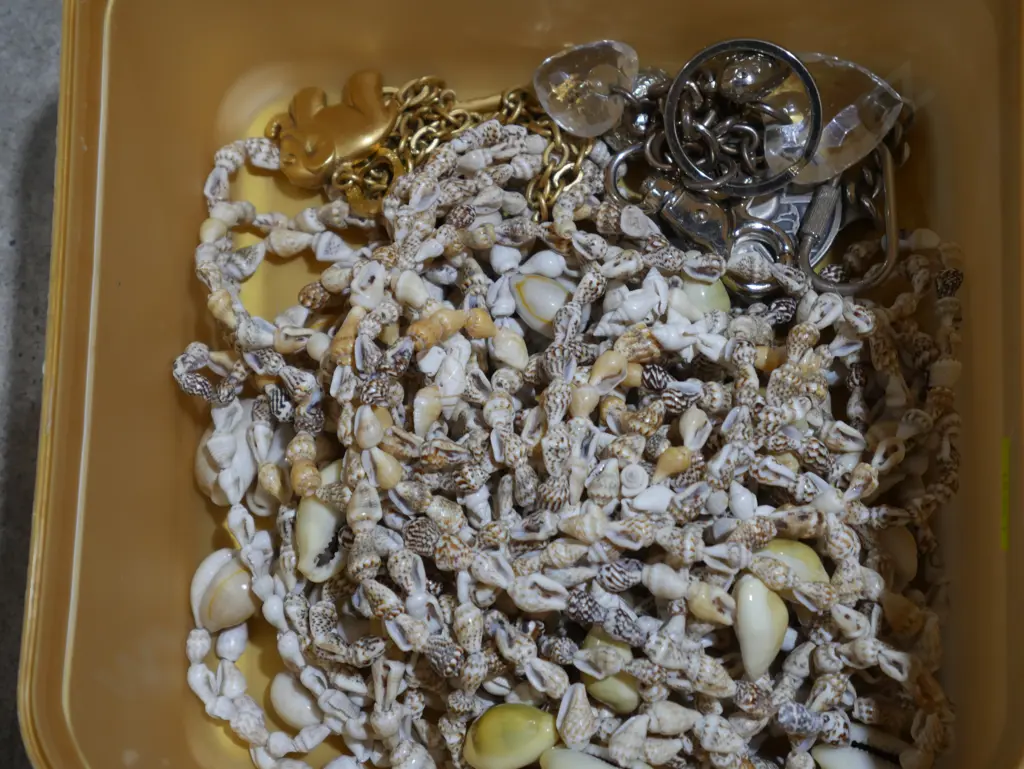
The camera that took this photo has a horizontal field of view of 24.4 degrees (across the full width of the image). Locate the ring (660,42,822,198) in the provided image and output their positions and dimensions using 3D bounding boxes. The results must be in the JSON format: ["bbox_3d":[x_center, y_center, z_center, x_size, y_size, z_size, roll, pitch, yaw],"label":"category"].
[{"bbox_3d":[0.045,-0.051,0.458,0.030,0.003,0.030,0,93,5],"label":"ring"}]

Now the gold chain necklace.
[{"bbox_3d":[-0.016,-0.047,0.468,0.064,0.015,0.027,0,77,4],"label":"gold chain necklace"}]

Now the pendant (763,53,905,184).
[{"bbox_3d":[0.063,-0.052,0.462,0.027,0.011,0.025,-10,86,5],"label":"pendant"}]

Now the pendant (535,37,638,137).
[{"bbox_3d":[0.014,-0.057,0.458,0.020,0.009,0.018,6,87,3],"label":"pendant"}]

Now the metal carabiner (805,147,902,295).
[{"bbox_3d":[0.068,-0.033,0.466,0.018,0.004,0.031,7,86,6],"label":"metal carabiner"}]

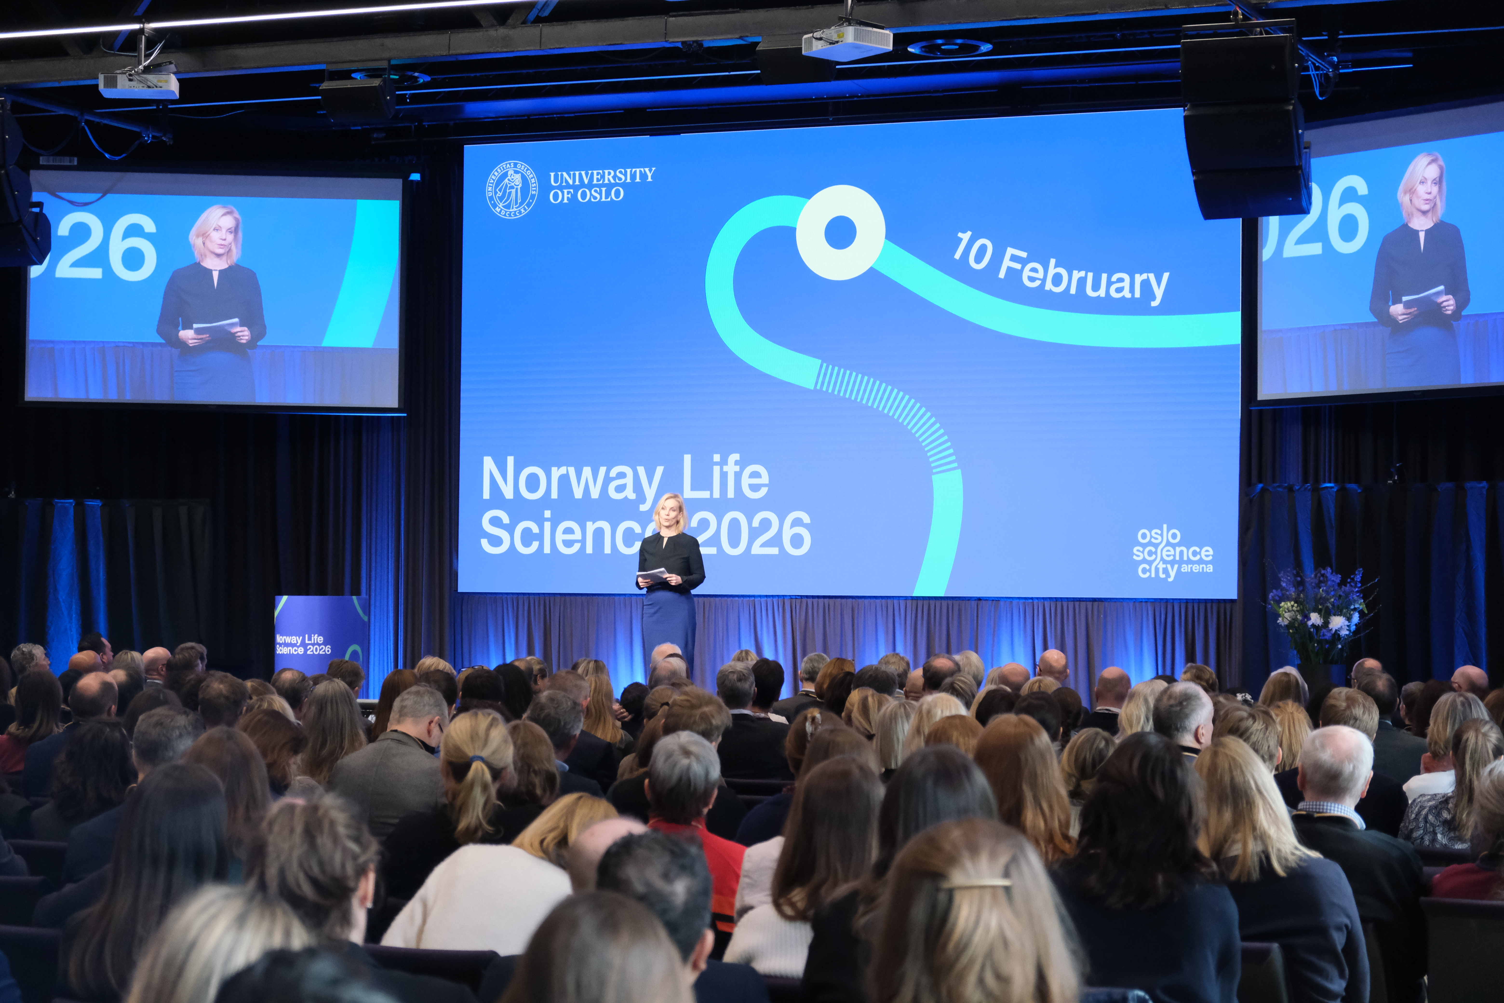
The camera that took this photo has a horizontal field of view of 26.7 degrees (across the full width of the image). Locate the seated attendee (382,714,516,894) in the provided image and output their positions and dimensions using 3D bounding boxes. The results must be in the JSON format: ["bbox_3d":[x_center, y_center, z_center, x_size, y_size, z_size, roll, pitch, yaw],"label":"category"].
[{"bbox_3d":[-0.596,1.147,7.685,0.500,1.293,0.800,0,-2,19],"label":"seated attendee"}]

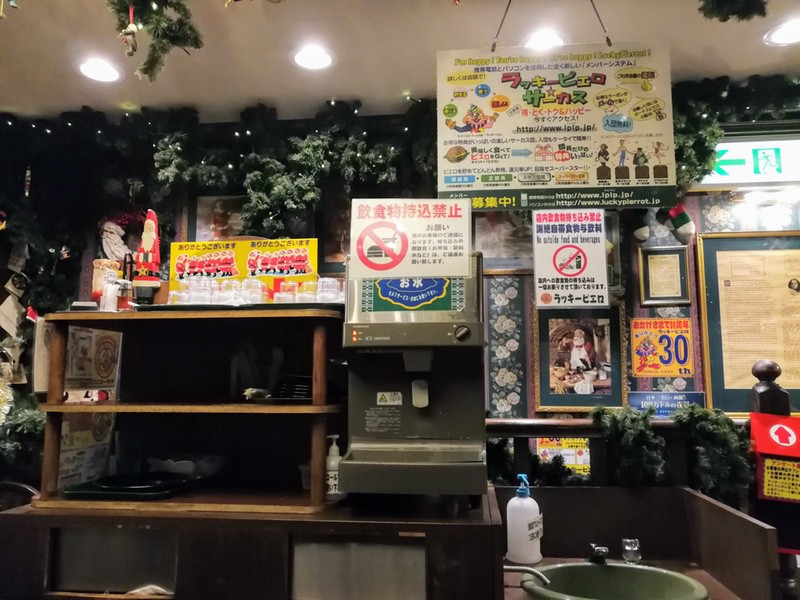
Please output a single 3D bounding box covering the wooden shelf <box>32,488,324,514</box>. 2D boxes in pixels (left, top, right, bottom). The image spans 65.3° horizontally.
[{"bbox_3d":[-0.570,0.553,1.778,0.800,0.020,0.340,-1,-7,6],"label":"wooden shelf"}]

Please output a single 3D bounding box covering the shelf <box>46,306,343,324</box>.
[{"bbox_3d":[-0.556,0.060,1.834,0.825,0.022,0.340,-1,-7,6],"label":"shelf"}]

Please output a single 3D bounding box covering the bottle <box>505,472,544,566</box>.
[{"bbox_3d":[0.364,0.643,1.847,0.100,0.246,0.105,0,-7,0],"label":"bottle"}]

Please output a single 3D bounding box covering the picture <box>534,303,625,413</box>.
[{"bbox_3d":[0.824,0.258,2.849,0.412,0.496,0.030,-1,-7,6],"label":"picture"}]

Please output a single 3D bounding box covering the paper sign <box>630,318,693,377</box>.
[{"bbox_3d":[1.191,0.216,2.830,0.273,0.265,0.008,-1,-7,6],"label":"paper sign"}]

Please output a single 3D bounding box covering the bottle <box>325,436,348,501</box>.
[{"bbox_3d":[-0.178,0.462,1.686,0.070,0.177,0.070,3,-7,-24],"label":"bottle"}]

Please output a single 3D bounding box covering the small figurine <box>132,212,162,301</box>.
[{"bbox_3d":[-0.744,-0.120,1.823,0.080,0.289,0.075,0,-7,-4],"label":"small figurine"}]

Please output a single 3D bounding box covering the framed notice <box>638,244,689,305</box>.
[{"bbox_3d":[1.212,-0.108,2.850,0.220,0.277,0.030,-1,-7,6],"label":"framed notice"}]

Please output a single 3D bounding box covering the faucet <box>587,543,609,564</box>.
[{"bbox_3d":[0.563,0.721,1.774,0.060,0.058,0.090,-1,-7,6],"label":"faucet"}]

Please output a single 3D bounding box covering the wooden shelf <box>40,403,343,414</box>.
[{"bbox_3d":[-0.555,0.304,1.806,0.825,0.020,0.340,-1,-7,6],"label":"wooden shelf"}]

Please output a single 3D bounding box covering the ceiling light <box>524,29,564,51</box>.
[{"bbox_3d":[0.578,-1.043,2.489,0.155,0.040,0.155,-1,-7,6],"label":"ceiling light"}]

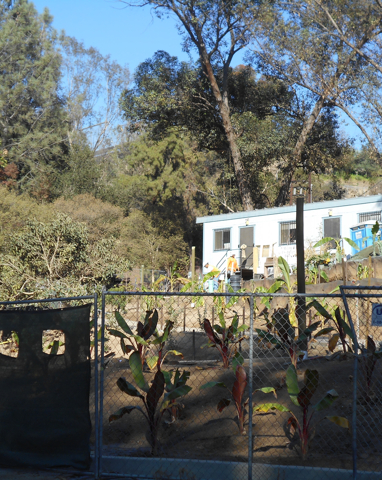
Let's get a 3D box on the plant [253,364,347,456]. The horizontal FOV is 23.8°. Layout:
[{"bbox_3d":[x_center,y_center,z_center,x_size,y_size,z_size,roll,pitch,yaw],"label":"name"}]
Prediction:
[{"bbox_3d":[1.094,1.723,9.050,0.939,0.919,0.800,0,-6,0],"label":"plant"}]

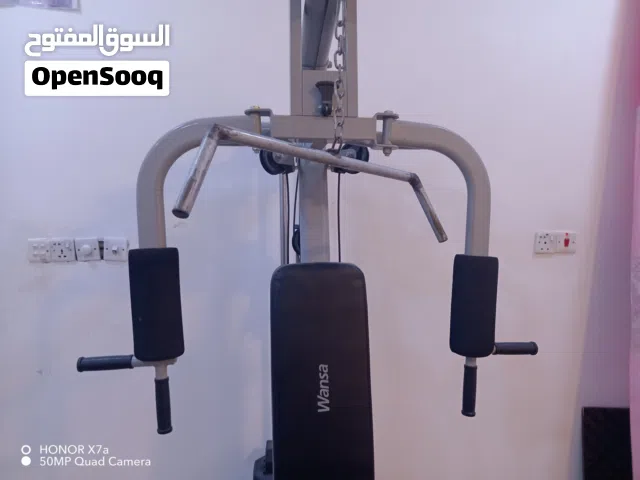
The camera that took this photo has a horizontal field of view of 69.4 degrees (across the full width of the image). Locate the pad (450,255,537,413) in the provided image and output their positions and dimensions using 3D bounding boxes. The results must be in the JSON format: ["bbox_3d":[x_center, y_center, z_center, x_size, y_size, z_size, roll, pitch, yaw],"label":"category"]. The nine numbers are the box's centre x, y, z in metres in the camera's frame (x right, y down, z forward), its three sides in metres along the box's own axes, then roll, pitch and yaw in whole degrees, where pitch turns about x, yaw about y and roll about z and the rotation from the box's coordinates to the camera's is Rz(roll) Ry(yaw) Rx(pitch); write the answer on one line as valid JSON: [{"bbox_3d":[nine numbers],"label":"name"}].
[{"bbox_3d":[0.425,0.232,1.130,0.220,0.390,0.110,-2,8,-14],"label":"pad"}]

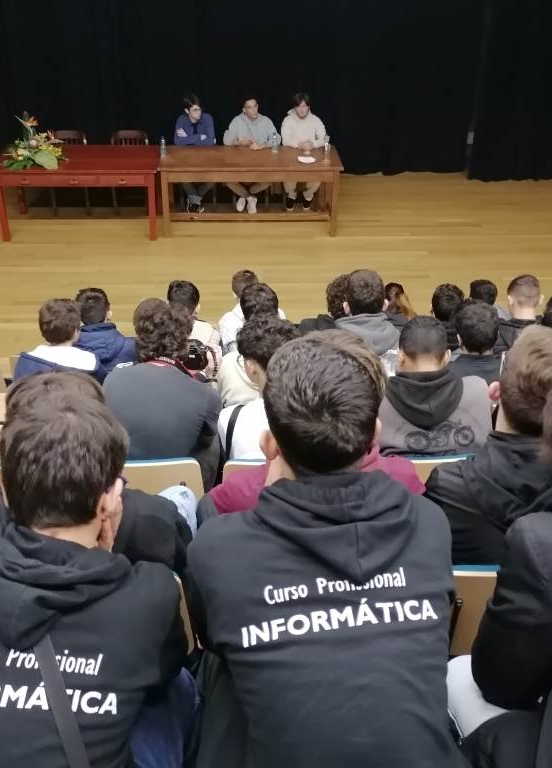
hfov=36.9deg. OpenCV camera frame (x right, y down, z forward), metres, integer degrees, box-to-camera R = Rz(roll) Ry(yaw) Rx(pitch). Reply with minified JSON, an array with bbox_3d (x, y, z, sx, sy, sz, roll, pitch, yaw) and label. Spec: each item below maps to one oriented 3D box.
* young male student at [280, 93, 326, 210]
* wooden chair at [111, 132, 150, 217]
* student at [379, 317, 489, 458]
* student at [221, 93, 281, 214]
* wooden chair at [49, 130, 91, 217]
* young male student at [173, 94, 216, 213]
[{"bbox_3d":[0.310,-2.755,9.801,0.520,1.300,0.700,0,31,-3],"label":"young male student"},{"bbox_3d":[-1.687,-2.443,9.618,0.440,0.870,0.500,0,31,-3],"label":"wooden chair"},{"bbox_3d":[0.552,0.227,3.317,0.480,1.250,0.750,-2,32,-6],"label":"student"},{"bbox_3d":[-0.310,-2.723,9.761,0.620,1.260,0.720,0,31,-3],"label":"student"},{"bbox_3d":[-2.375,-2.438,9.581,0.440,0.870,0.500,0,31,-3],"label":"wooden chair"},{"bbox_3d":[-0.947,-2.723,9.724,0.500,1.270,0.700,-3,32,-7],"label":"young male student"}]

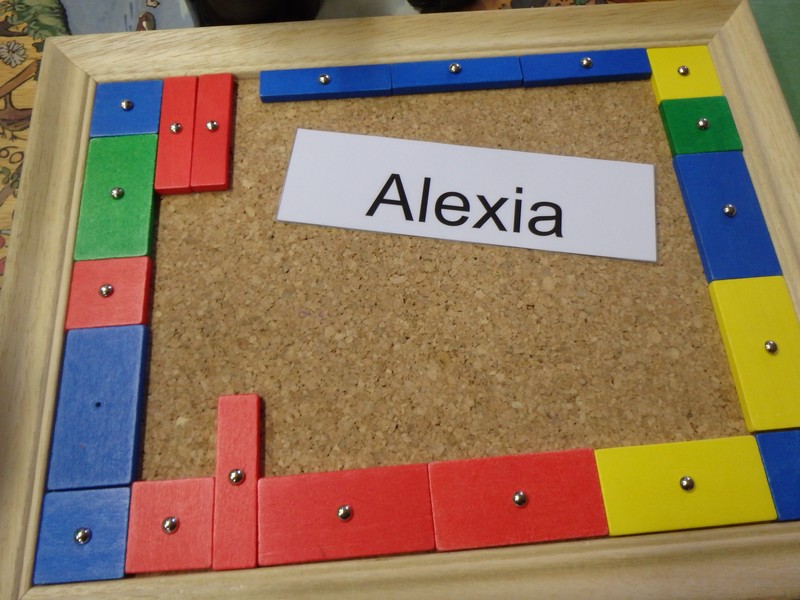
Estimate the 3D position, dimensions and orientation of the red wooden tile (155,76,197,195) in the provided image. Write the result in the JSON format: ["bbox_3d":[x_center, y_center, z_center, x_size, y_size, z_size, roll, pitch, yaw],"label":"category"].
[{"bbox_3d":[-0.083,-0.062,0.242,0.012,0.004,0.050,-4,68,-2],"label":"red wooden tile"}]

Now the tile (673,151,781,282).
[{"bbox_3d":[0.115,-0.030,0.229,0.024,0.004,0.050,-4,68,-2],"label":"tile"}]

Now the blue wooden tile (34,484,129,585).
[{"bbox_3d":[-0.091,0.068,0.188,0.025,0.004,0.025,-4,68,-2],"label":"blue wooden tile"}]

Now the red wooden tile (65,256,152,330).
[{"bbox_3d":[-0.097,-0.002,0.217,0.025,0.004,0.025,-4,68,-2],"label":"red wooden tile"}]

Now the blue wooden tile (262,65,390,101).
[{"bbox_3d":[-0.028,-0.084,0.251,0.050,0.004,0.012,-4,68,-2],"label":"blue wooden tile"}]

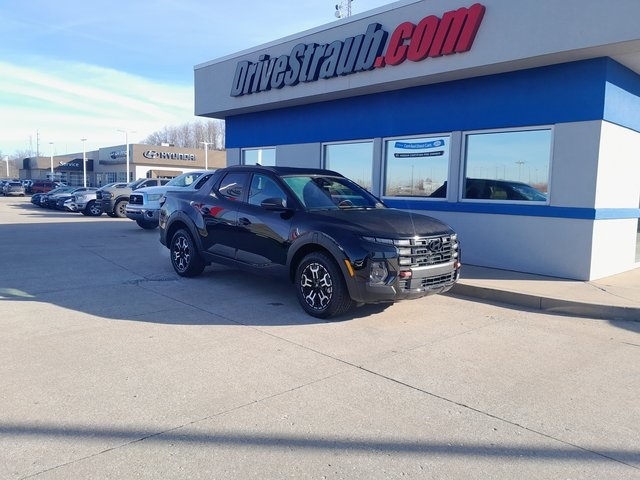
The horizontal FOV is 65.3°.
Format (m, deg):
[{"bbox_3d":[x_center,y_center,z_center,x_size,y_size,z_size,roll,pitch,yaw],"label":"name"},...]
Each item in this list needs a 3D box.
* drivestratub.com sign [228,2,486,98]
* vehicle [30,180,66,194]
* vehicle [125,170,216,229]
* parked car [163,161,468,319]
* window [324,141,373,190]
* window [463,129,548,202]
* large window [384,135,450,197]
[{"bbox_3d":[0.148,-3.515,9.691,0.180,0.820,6.560,-4,8,-43],"label":"drivestratub.com sign"},{"bbox_3d":[-32.226,-5.998,59.797,4.700,1.740,1.850,-2,7,-35],"label":"vehicle"},{"bbox_3d":[-3.461,-1.321,16.665,5.810,1.930,2.030,-4,8,-43],"label":"vehicle"},{"bbox_3d":[-0.418,-0.184,7.078,1.930,1.710,4.970,-4,8,-43],"label":"parked car"},{"bbox_3d":[0.569,-1.476,10.391,0.100,1.170,1.510,-4,8,-43],"label":"window"},{"bbox_3d":[2.918,-1.155,7.905,0.100,1.170,1.525,-4,8,-43],"label":"window"},{"bbox_3d":[1.741,-1.316,9.151,0.100,1.170,1.525,-4,8,-43],"label":"large window"}]

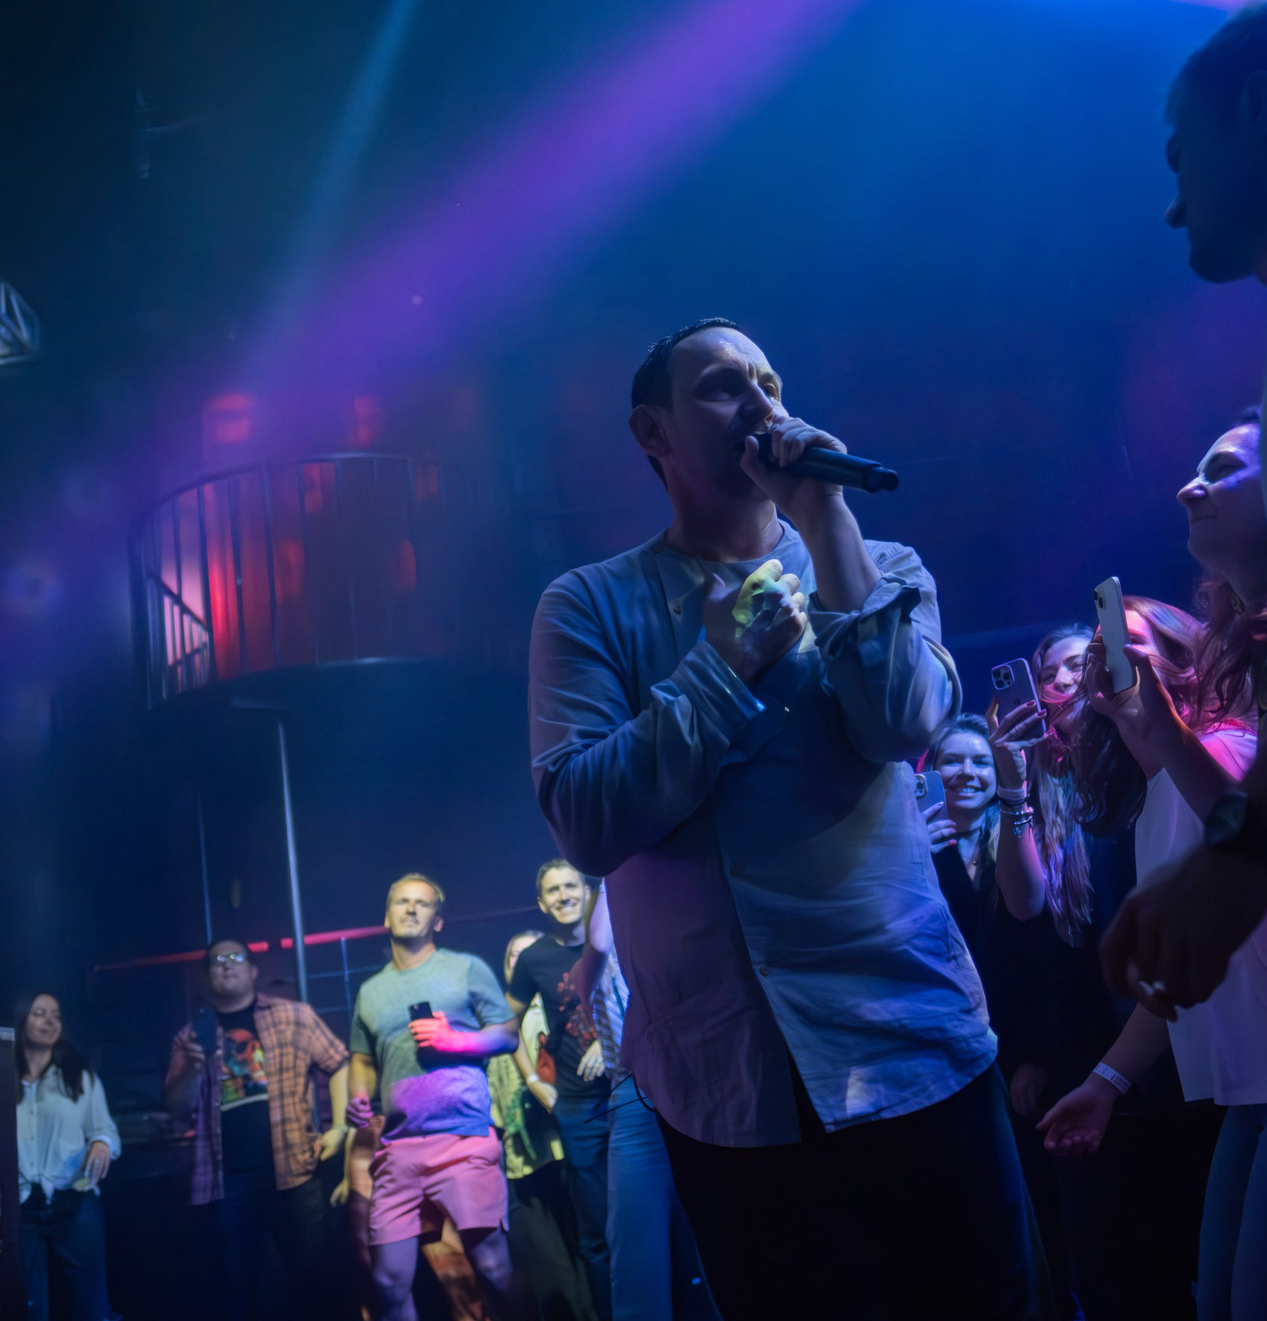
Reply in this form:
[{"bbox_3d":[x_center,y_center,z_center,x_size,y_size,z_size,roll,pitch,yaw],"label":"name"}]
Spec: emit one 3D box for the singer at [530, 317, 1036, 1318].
[{"bbox_3d":[0.189,0.408,1.346,0.540,1.780,0.460,-9,-17,1],"label":"singer"}]

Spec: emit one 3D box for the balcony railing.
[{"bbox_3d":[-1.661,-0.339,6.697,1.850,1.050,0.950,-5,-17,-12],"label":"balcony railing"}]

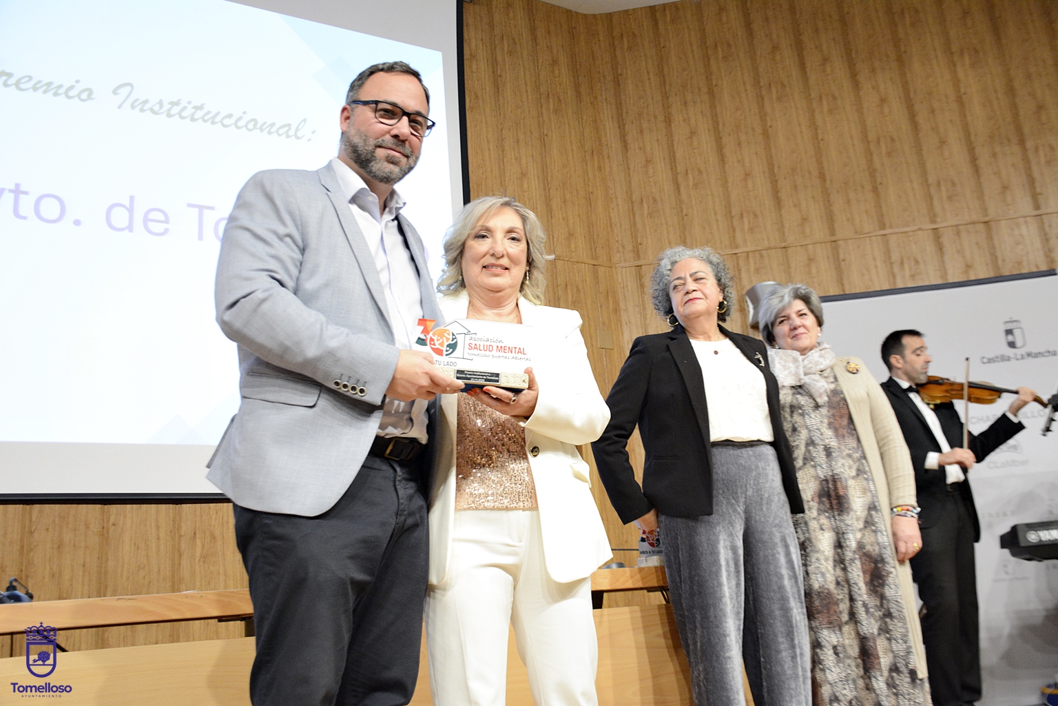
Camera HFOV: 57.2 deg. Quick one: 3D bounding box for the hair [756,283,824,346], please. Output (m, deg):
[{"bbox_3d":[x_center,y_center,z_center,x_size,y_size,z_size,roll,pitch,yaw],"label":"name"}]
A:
[{"bbox_3d":[0.862,-0.125,3.200,0.200,0.205,0.210,-10,-16,18],"label":"hair"}]

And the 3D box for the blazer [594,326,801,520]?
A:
[{"bbox_3d":[0.484,0.207,2.830,0.510,0.570,0.360,-1,-15,-12],"label":"blazer"}]

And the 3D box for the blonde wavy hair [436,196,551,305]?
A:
[{"bbox_3d":[-0.087,-0.245,2.340,0.265,0.265,0.235,-4,-15,-5],"label":"blonde wavy hair"}]

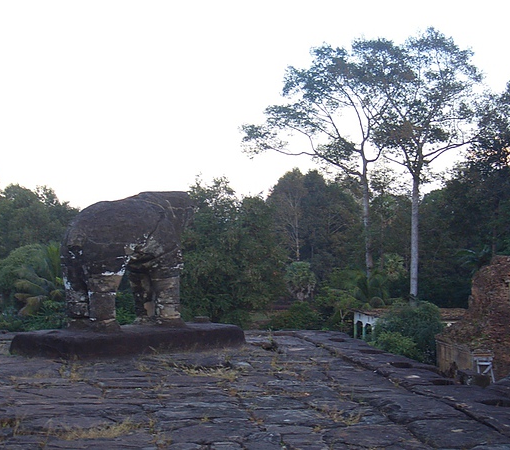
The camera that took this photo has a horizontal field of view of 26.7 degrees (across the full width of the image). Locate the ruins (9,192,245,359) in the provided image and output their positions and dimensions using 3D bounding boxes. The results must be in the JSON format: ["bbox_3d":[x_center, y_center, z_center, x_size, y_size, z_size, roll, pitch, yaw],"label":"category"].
[{"bbox_3d":[-2.010,0.735,18.056,1.488,2.693,3.995,-2,-3,39],"label":"ruins"}]

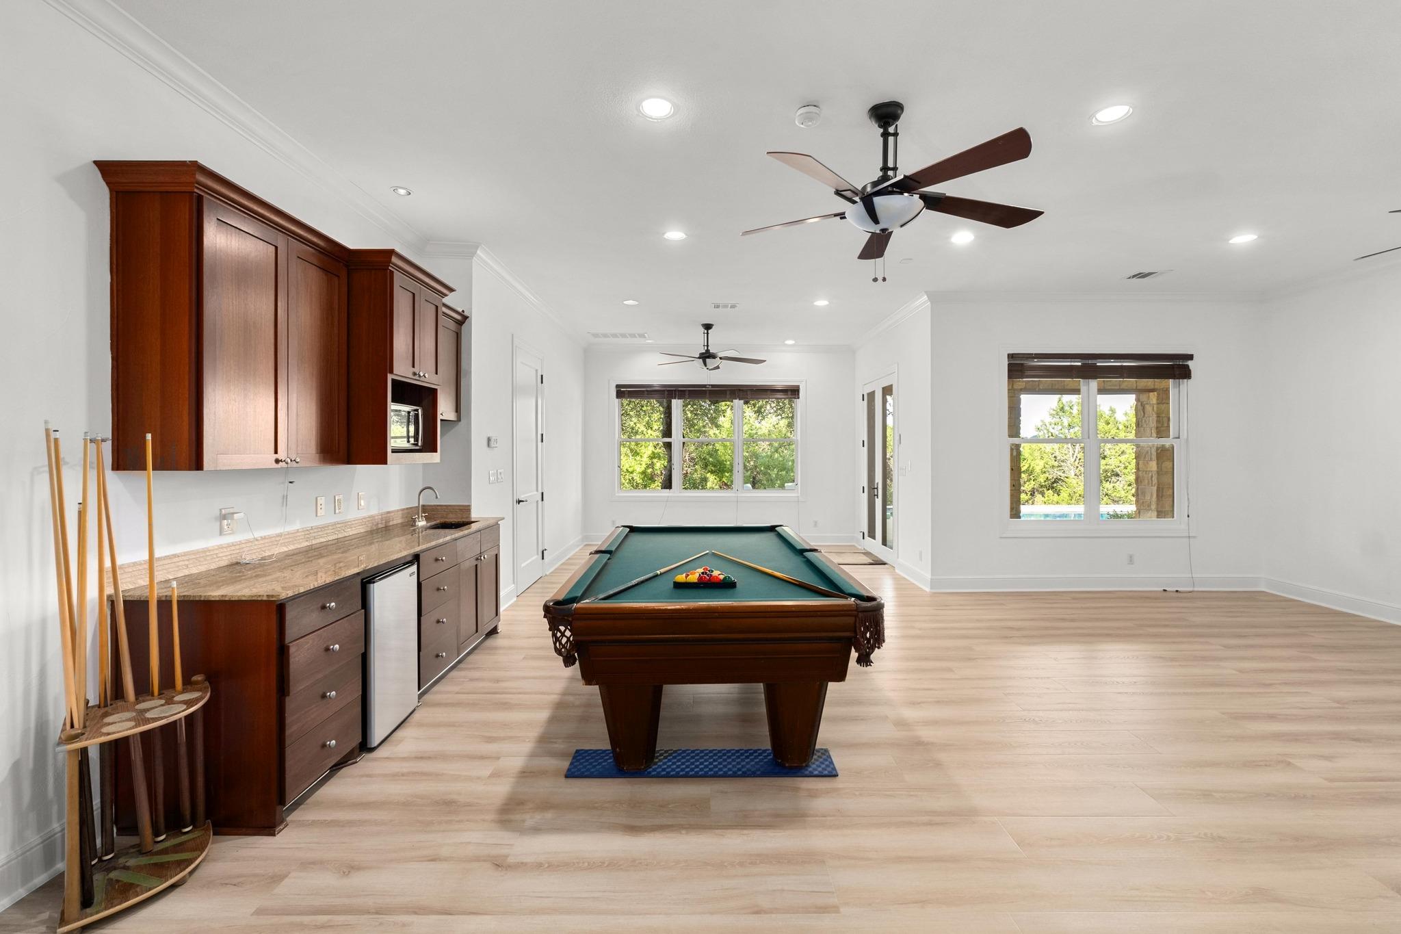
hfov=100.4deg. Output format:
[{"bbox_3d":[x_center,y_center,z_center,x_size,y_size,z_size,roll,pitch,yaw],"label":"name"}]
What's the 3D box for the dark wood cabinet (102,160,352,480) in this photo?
[{"bbox_3d":[-2.000,-0.556,2.586,0.370,1.119,0.958,0,2,0],"label":"dark wood cabinet"}]

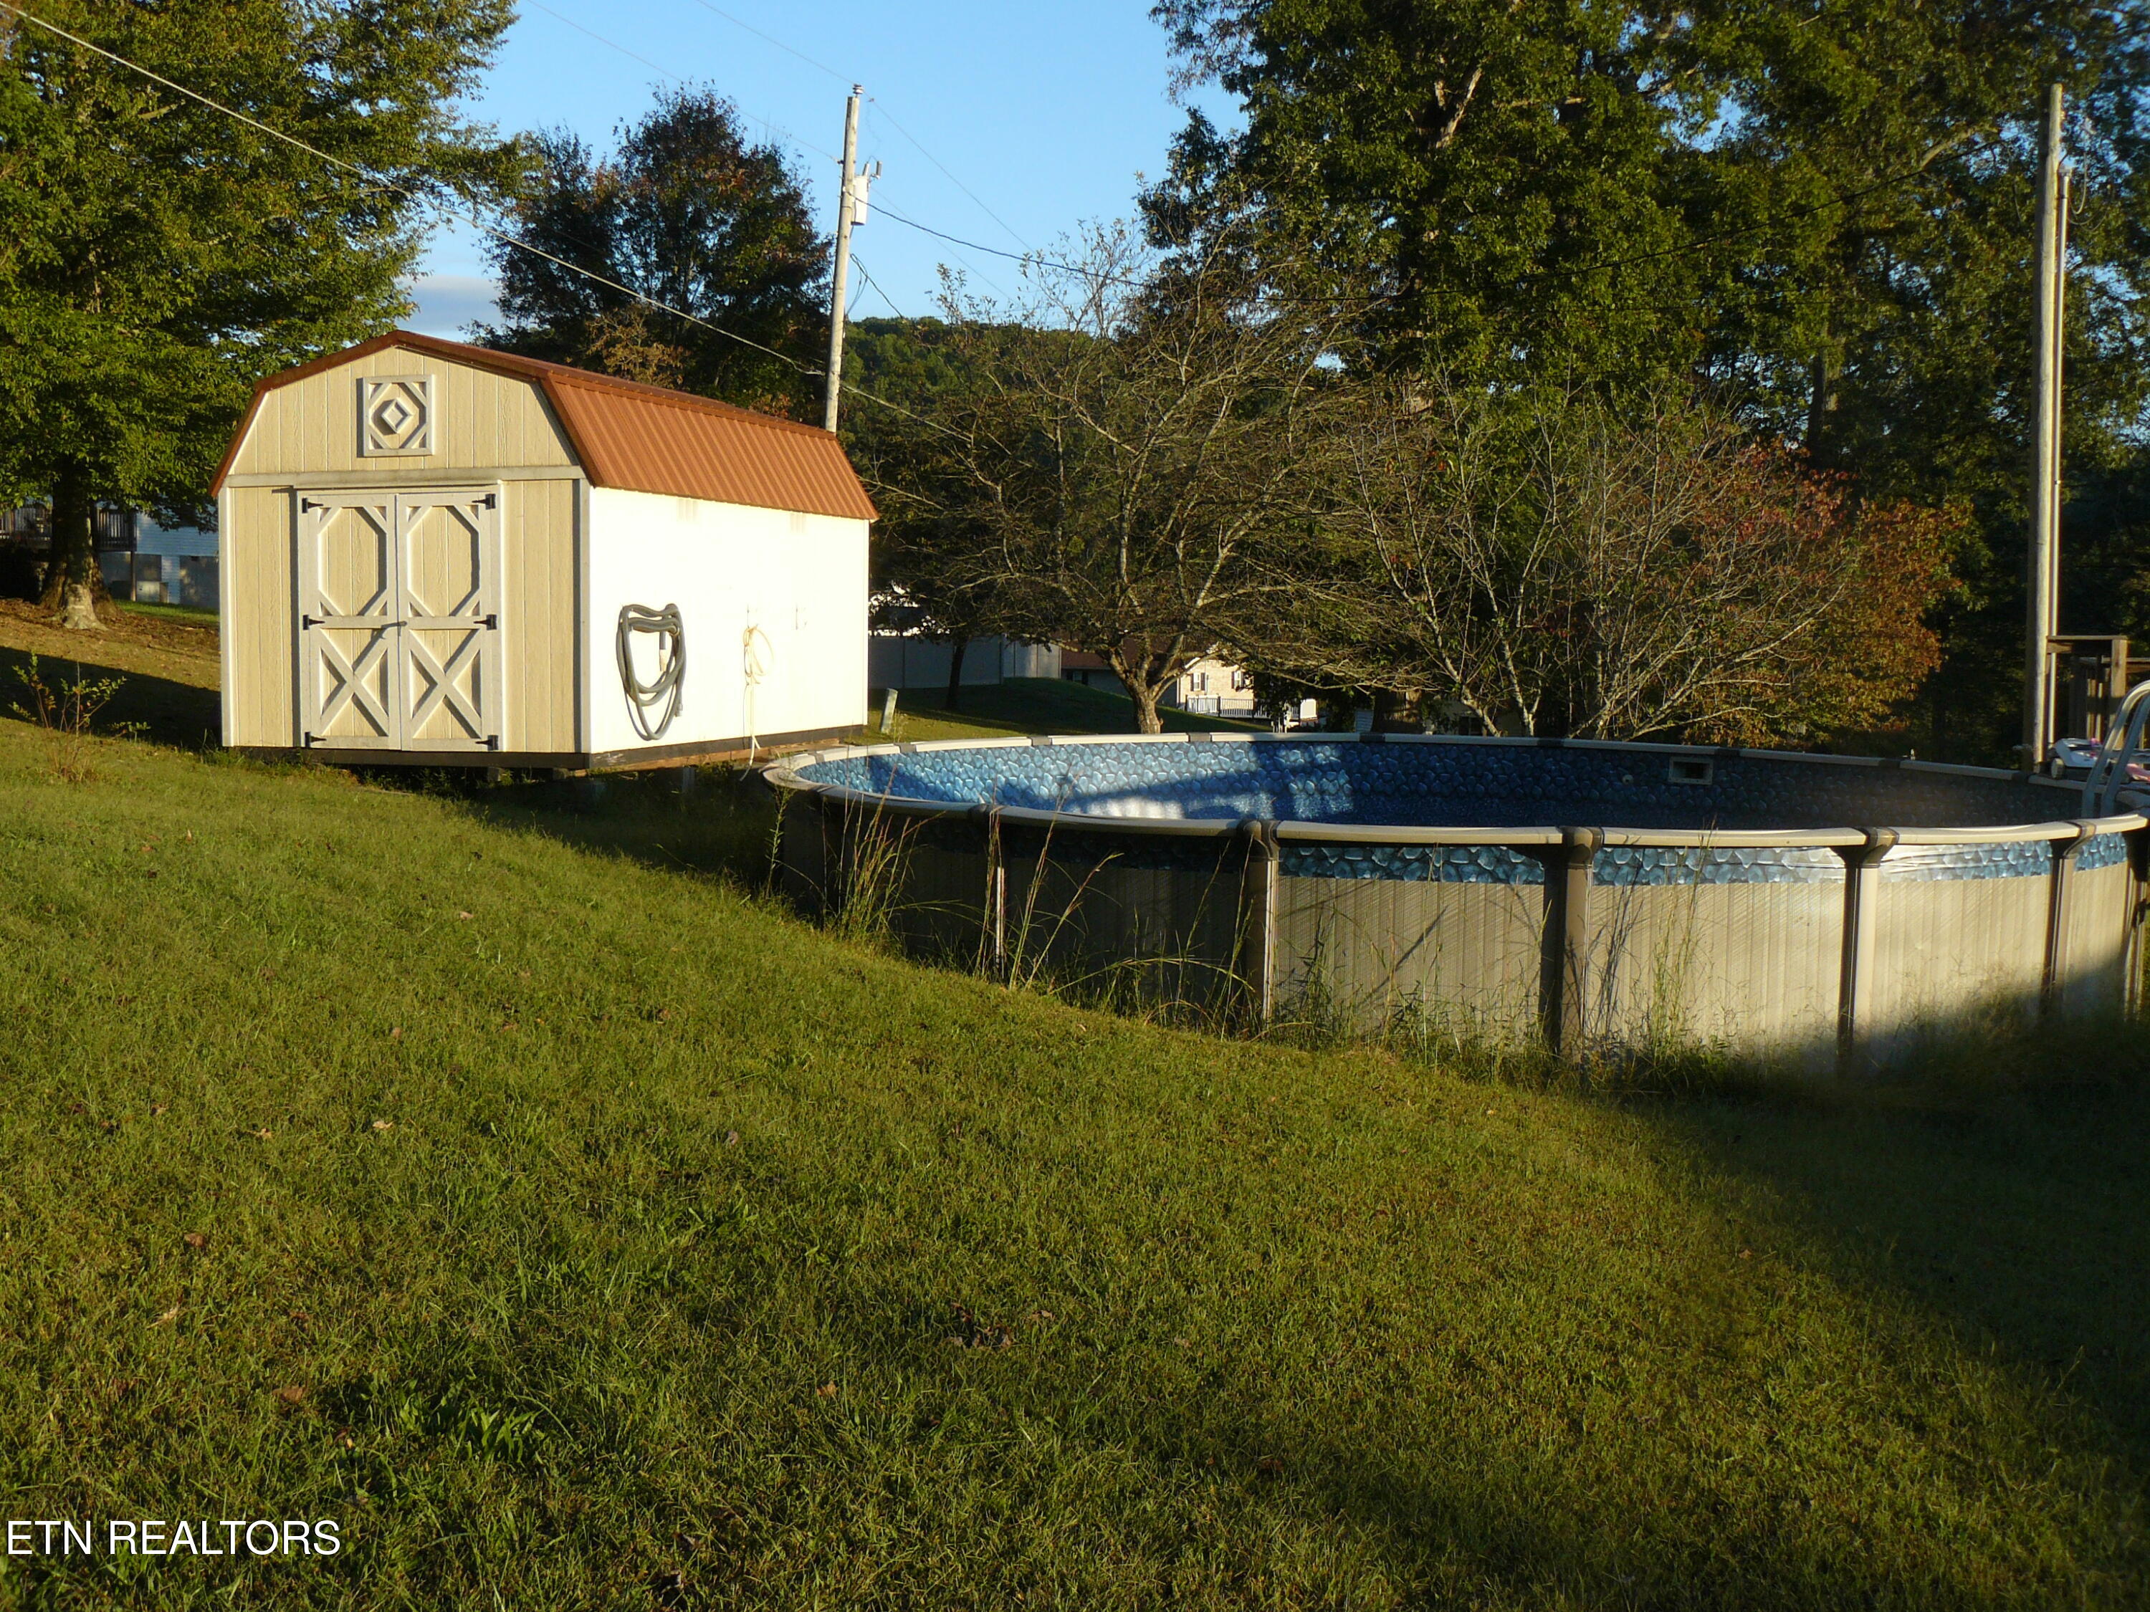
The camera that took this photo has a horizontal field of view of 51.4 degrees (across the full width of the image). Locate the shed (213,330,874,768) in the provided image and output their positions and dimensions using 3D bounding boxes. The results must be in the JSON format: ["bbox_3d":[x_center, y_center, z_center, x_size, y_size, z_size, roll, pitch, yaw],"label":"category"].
[{"bbox_3d":[-4.042,-1.986,18.233,3.200,3.090,4.940,2,5,18],"label":"shed"}]

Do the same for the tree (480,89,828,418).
[{"bbox_3d":[-7.844,-8.011,42.445,6.600,10.990,6.400,0,5,0],"label":"tree"}]

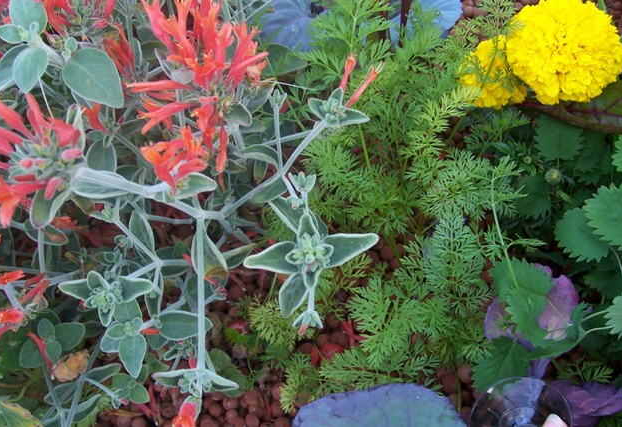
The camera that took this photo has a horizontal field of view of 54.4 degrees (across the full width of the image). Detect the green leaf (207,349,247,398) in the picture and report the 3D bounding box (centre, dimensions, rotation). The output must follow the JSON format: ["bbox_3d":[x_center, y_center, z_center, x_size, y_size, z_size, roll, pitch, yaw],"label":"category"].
[{"bbox_3d":[-0.076,0.150,0.568,0.032,0.010,0.046,-28,97,-15],"label":"green leaf"}]

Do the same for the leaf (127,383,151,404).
[{"bbox_3d":[-0.170,0.178,0.600,0.024,0.006,0.019,37,87,-5],"label":"leaf"}]

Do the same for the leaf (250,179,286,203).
[{"bbox_3d":[-0.038,-0.021,0.535,0.035,0.009,0.019,-35,93,-5],"label":"leaf"}]

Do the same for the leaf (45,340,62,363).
[{"bbox_3d":[-0.238,0.128,0.556,0.015,0.006,0.022,-18,95,-6],"label":"leaf"}]

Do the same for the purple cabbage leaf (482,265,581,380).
[{"bbox_3d":[0.204,0.101,0.560,0.090,0.035,0.101,0,90,-3],"label":"purple cabbage leaf"}]

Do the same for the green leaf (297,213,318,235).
[{"bbox_3d":[-0.002,0.011,0.470,0.017,0.024,0.008,-6,25,-1],"label":"green leaf"}]

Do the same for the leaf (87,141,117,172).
[{"bbox_3d":[-0.193,-0.052,0.560,0.029,0.008,0.032,6,78,1],"label":"leaf"}]

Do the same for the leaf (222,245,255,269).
[{"bbox_3d":[-0.068,0.038,0.557,0.038,0.010,0.018,-30,54,-8],"label":"leaf"}]

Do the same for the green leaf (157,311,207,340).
[{"bbox_3d":[-0.113,0.099,0.545,0.049,0.010,0.028,2,72,0],"label":"green leaf"}]

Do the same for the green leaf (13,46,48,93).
[{"bbox_3d":[-0.208,-0.107,0.449,0.025,0.010,0.037,10,79,2],"label":"green leaf"}]

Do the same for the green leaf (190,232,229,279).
[{"bbox_3d":[-0.095,0.041,0.570,0.035,0.012,0.050,-16,80,-9],"label":"green leaf"}]

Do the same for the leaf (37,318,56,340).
[{"bbox_3d":[-0.244,0.107,0.556,0.015,0.006,0.022,-19,85,-6],"label":"leaf"}]

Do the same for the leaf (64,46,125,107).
[{"bbox_3d":[-0.152,-0.094,0.425,0.036,0.010,0.054,-42,79,-14],"label":"leaf"}]

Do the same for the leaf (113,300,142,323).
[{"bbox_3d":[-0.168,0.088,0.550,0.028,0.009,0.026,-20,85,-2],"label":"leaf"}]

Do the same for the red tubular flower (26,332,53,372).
[{"bbox_3d":[-0.224,0.116,0.500,0.010,0.010,0.039,-30,106,-15],"label":"red tubular flower"}]

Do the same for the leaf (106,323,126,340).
[{"bbox_3d":[-0.161,0.097,0.498,0.017,0.005,0.013,-3,69,-1],"label":"leaf"}]

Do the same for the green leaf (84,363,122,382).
[{"bbox_3d":[-0.187,0.143,0.546,0.033,0.009,0.018,-17,49,-7],"label":"green leaf"}]

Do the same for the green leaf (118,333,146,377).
[{"bbox_3d":[-0.149,0.119,0.503,0.023,0.007,0.036,-8,73,-2],"label":"green leaf"}]

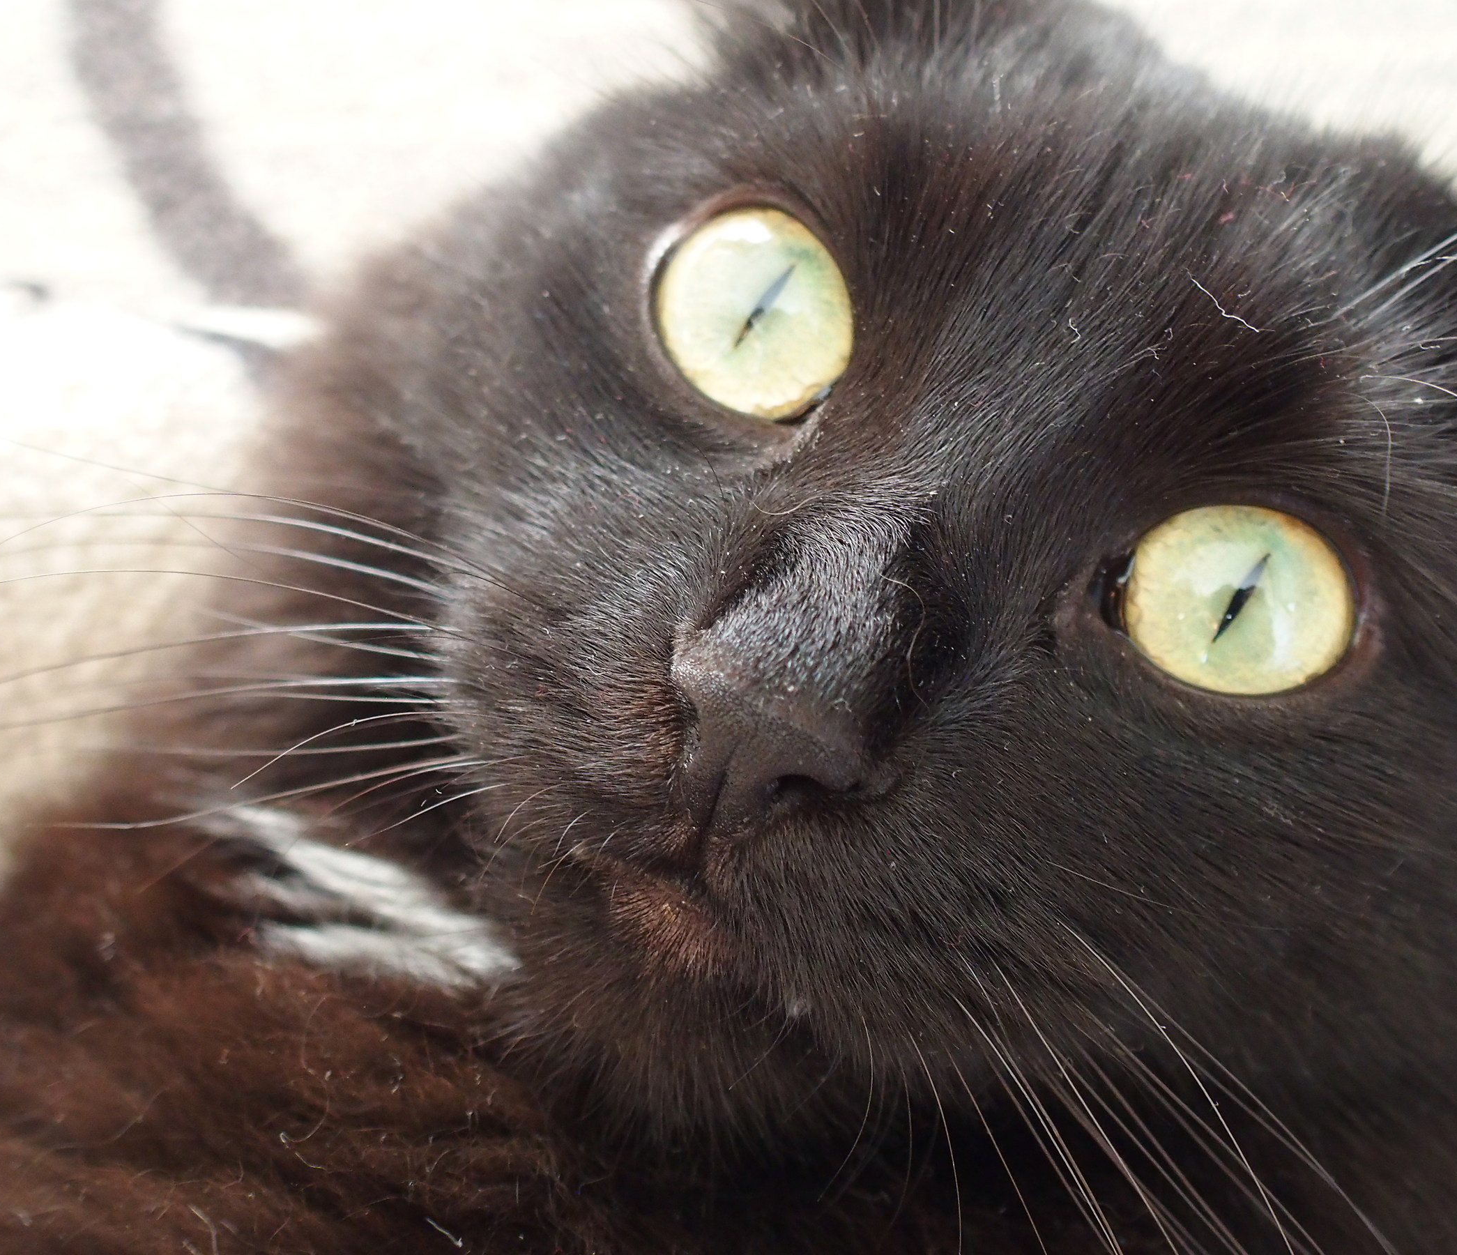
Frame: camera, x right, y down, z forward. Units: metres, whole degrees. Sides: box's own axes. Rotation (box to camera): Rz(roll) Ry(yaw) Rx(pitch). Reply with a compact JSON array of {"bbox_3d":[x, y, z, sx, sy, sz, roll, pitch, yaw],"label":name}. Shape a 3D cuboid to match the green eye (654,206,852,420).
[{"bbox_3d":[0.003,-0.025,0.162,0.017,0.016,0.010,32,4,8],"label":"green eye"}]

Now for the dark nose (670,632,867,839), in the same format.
[{"bbox_3d":[0.003,0.007,0.131,0.014,0.011,0.011,32,12,8],"label":"dark nose"}]

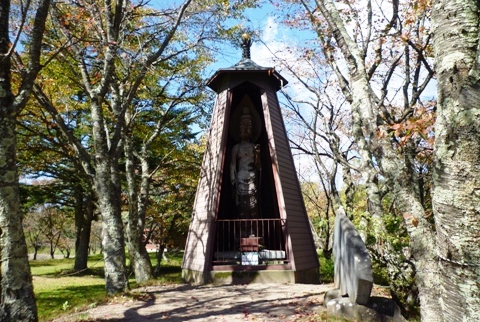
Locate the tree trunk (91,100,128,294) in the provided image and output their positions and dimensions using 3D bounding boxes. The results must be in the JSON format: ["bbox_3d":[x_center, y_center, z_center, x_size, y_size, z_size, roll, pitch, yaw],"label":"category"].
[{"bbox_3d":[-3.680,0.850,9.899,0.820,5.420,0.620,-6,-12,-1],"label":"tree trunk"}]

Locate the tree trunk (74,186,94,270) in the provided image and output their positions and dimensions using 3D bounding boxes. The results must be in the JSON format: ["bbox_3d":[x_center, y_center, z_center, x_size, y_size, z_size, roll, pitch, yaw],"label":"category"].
[{"bbox_3d":[-7.044,3.039,15.729,0.850,3.700,0.750,-3,-12,0],"label":"tree trunk"}]

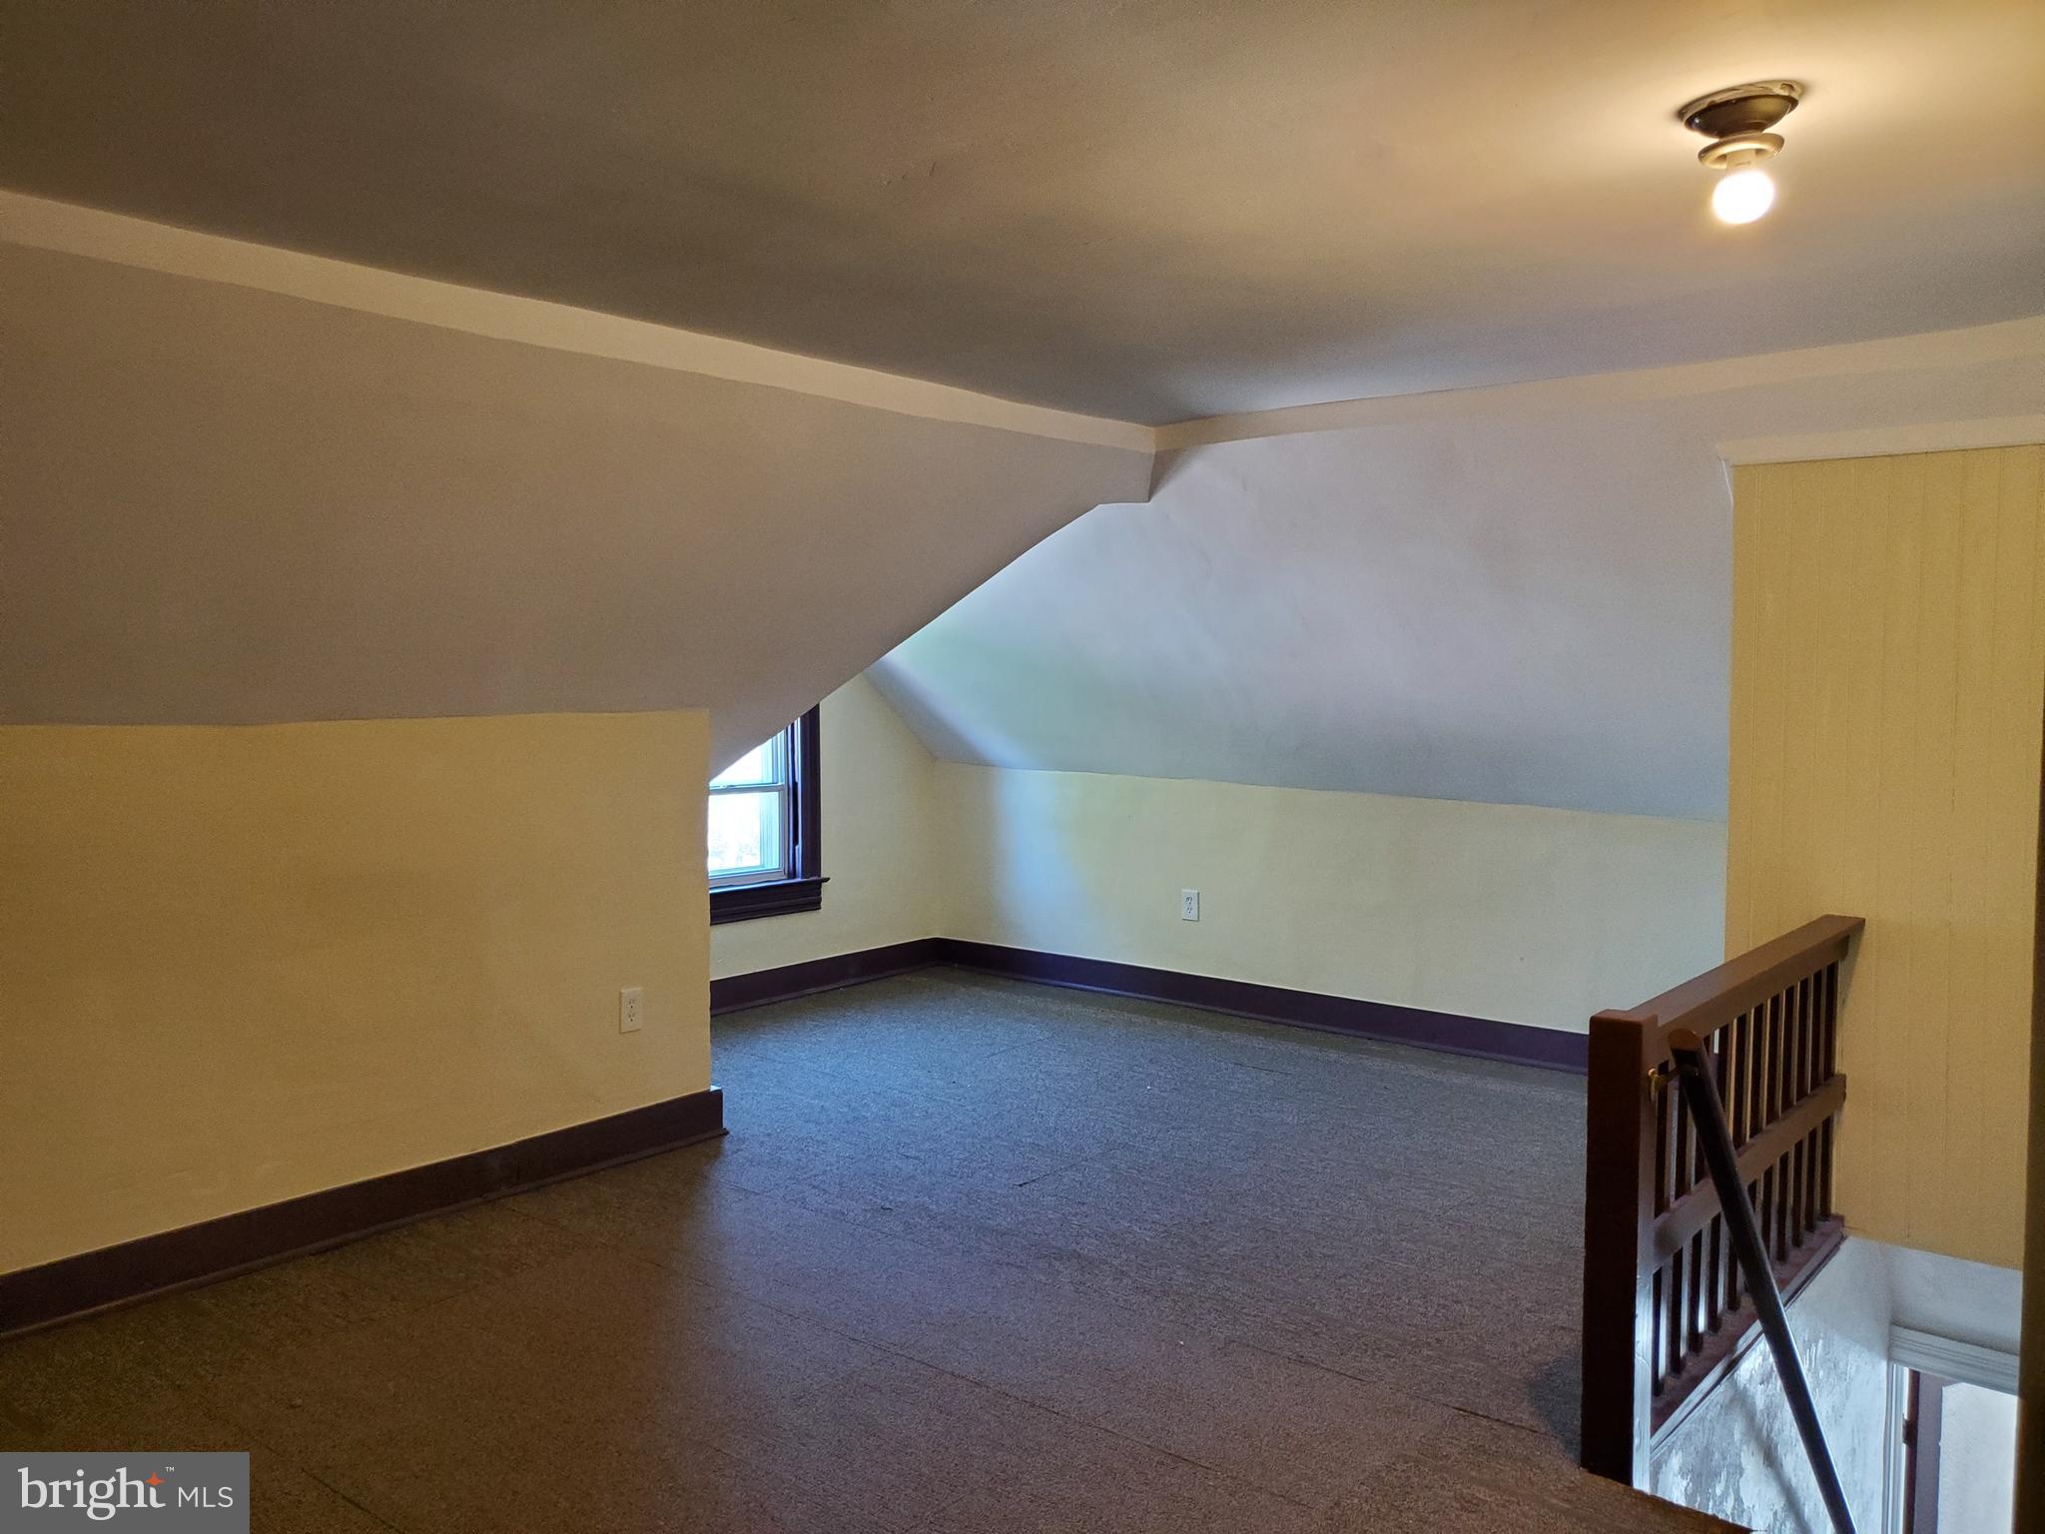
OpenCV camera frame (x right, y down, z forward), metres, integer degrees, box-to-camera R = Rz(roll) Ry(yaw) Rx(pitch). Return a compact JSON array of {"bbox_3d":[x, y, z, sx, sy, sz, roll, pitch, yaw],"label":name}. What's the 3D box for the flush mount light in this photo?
[{"bbox_3d":[0.871,-0.735,1.868,0.138,0.142,0.138,3,5,41],"label":"flush mount light"}]

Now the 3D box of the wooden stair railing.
[{"bbox_3d":[1.412,0.756,3.018,0.092,0.766,1.399,3,5,41],"label":"wooden stair railing"}]

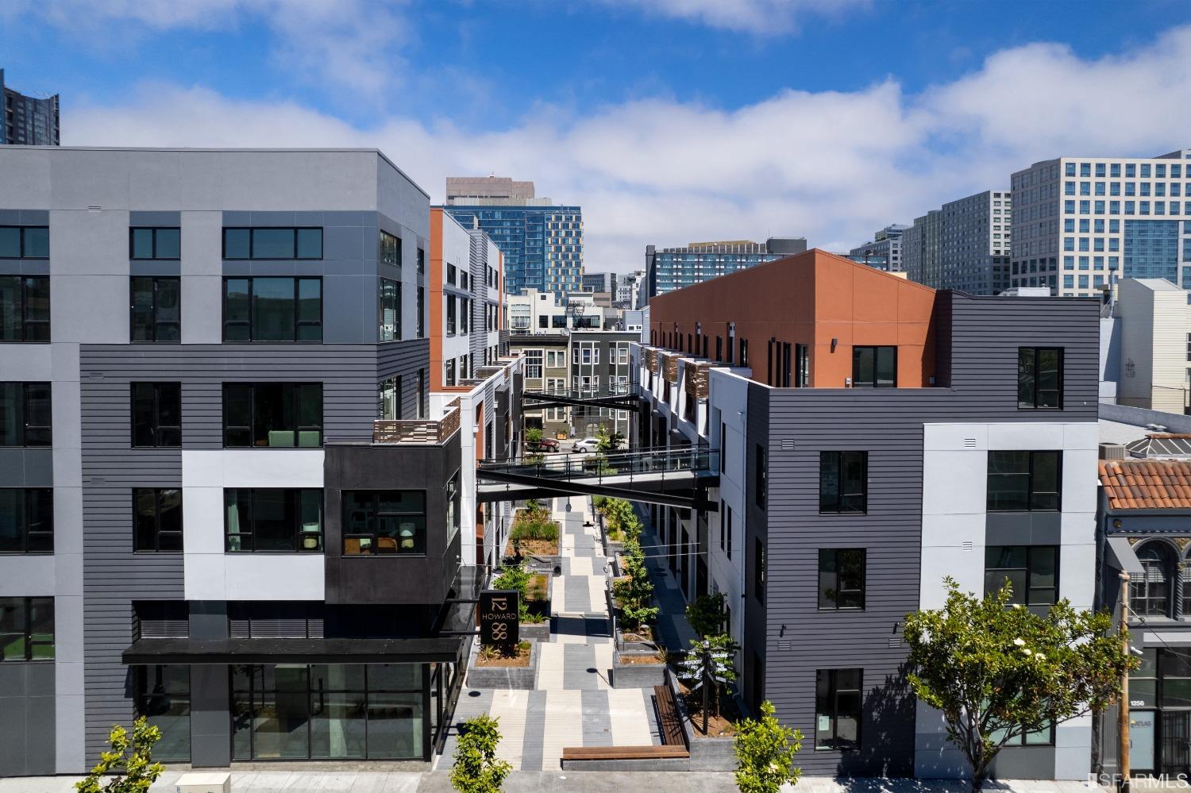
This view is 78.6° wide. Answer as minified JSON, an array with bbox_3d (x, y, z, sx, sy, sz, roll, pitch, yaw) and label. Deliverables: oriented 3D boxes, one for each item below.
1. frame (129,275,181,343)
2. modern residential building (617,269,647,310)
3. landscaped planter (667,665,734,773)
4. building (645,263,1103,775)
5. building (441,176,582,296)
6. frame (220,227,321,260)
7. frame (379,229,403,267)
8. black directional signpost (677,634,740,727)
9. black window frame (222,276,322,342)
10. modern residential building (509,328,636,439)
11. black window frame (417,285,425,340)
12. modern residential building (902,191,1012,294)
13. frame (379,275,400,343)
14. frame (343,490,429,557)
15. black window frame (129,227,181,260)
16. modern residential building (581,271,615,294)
[{"bbox_3d":[-12.183,-2.424,20.150,1.408,1.848,0.160,0,3,-2],"label":"frame"},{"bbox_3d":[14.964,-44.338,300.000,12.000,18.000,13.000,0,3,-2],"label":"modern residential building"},{"bbox_3d":[3.603,10.063,23.299,1.900,0.950,4.800,0,3,-2],"label":"landscaped planter"},{"bbox_3d":[9.145,1.625,43.250,9.500,15.000,45.000,0,3,-2],"label":"building"},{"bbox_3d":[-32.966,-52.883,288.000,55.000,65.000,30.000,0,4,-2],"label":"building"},{"bbox_3d":[-9.320,-4.420,21.000,2.920,0.980,0.140,0,4,-2],"label":"frame"},{"bbox_3d":[-6.392,-4.595,22.800,0.140,0.970,2.750,0,4,-2],"label":"frame"},{"bbox_3d":[3.281,8.450,21.200,1.750,2.750,1.400,0,3,-2],"label":"black directional signpost"},{"bbox_3d":[-8.985,-2.429,20.245,2.765,1.842,0.160,0,3,-2],"label":"black window frame"},{"bbox_3d":[-2.609,-1.577,85.000,14.300,12.100,11.000,0,4,-2],"label":"modern residential building"},{"bbox_3d":[-6.564,-3.155,27.400,0.140,1.920,1.450,0,4,-2],"label":"black window frame"},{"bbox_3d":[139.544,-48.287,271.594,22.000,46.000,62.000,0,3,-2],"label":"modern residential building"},{"bbox_3d":[-6.392,-2.699,22.800,0.140,1.900,2.750,0,4,-2],"label":"frame"},{"bbox_3d":[-5.872,3.537,20.248,2.379,1.875,0.160,0,3,-2],"label":"frame"},{"bbox_3d":[-12.152,-4.228,20.087,1.390,0.919,0.160,0,3,-2],"label":"black window frame"},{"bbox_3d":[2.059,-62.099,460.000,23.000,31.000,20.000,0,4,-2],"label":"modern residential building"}]

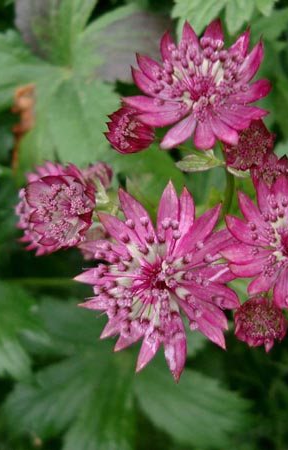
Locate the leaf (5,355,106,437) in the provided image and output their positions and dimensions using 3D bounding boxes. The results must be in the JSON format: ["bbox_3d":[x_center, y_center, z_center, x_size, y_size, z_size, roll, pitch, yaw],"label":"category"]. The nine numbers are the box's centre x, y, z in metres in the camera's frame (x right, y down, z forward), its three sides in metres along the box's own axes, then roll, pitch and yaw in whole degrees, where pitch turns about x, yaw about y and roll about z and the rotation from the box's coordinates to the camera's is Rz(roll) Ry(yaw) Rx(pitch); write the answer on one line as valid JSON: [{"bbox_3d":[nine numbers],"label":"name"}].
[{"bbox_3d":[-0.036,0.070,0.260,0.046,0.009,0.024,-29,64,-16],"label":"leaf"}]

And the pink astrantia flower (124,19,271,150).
[{"bbox_3d":[0.014,-0.036,0.165,0.037,0.014,0.037,0,63,0],"label":"pink astrantia flower"}]

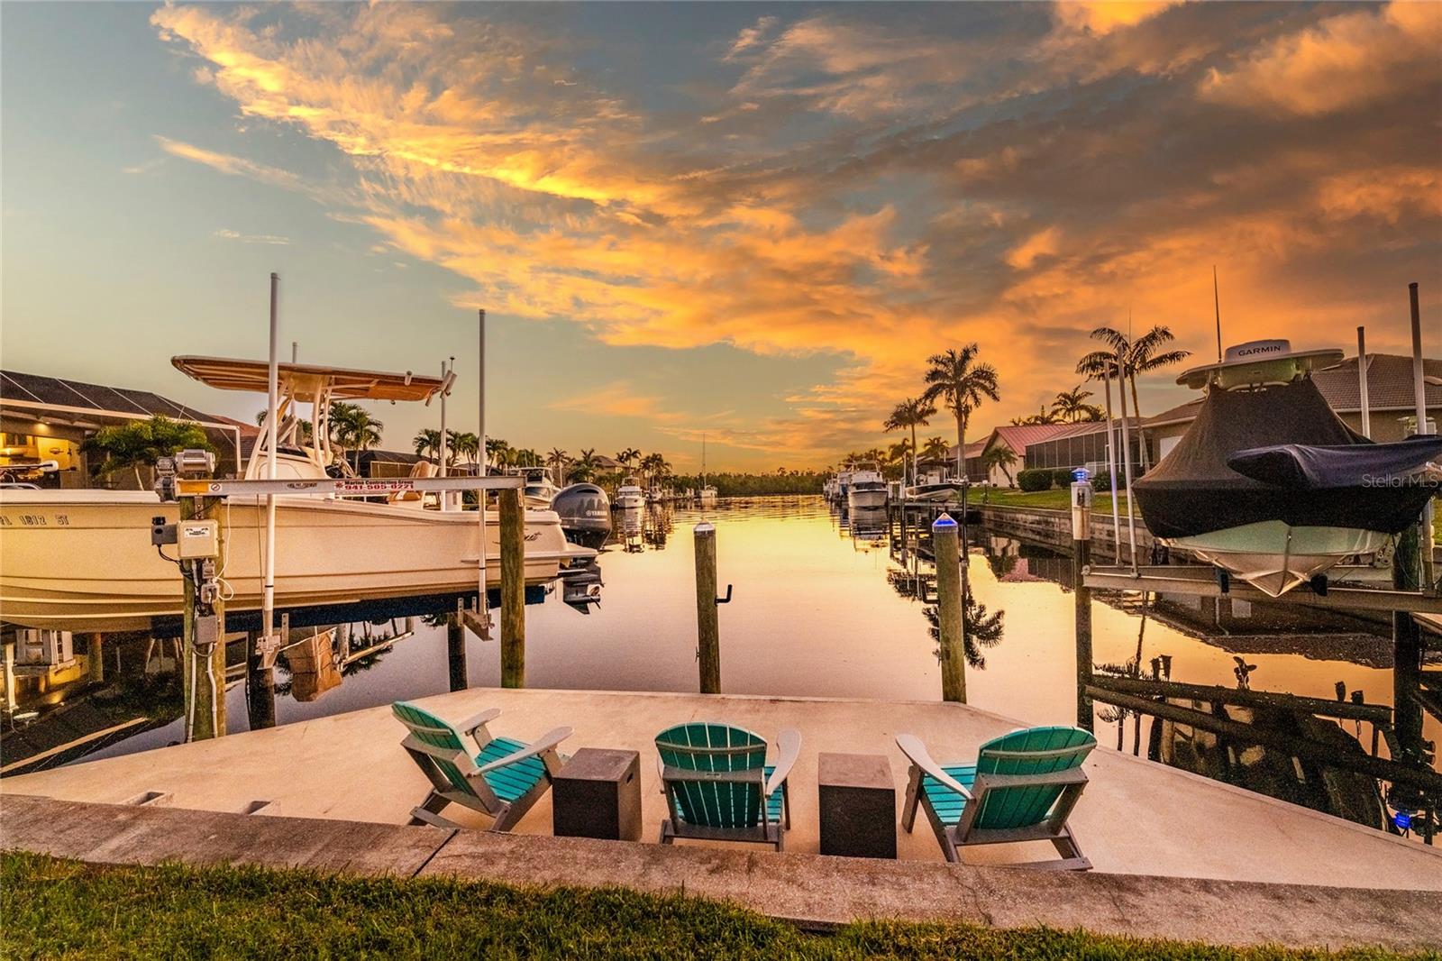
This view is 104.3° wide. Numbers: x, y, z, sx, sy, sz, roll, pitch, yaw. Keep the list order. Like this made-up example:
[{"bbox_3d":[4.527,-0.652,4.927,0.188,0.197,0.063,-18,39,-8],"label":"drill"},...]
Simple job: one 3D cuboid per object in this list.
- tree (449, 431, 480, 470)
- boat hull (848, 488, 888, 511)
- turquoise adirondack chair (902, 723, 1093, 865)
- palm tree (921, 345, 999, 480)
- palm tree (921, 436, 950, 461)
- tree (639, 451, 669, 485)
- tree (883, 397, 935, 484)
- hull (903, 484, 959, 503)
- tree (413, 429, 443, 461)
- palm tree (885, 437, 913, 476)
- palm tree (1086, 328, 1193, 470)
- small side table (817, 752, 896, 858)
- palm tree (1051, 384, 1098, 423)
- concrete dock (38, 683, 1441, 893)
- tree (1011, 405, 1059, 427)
[{"bbox_3d":[-19.746,-0.864,43.000,2.500,5.873,2.500,-1,-1,0],"label":"tree"},{"bbox_3d":[15.875,1.960,61.000,3.900,2.200,11.000,-1,-1,8],"label":"boat hull"},{"bbox_3d":[1.501,1.564,2.998,0.845,0.887,0.908,-1,-1,-4],"label":"turquoise adirondack chair"},{"bbox_3d":[23.488,-6.241,55.000,7.100,14.250,7.100,-1,-1,0],"label":"palm tree"},{"bbox_3d":[28.804,-2.166,74.963,4.000,7.419,4.000,-1,-1,0],"label":"palm tree"},{"bbox_3d":[-11.756,-1.406,100.000,5.000,7.632,5.000,-1,-1,0],"label":"tree"},{"bbox_3d":[23.238,-4.250,67.941,6.000,11.717,6.000,-1,-1,0],"label":"tree"},{"bbox_3d":[12.589,0.760,33.500,2.300,1.200,5.500,-1,-1,5],"label":"hull"},{"bbox_3d":[-22.346,-0.749,42.968,2.500,6.450,2.500,-1,-1,0],"label":"tree"},{"bbox_3d":[26.217,-2.292,81.960,4.000,7.936,4.000,-1,-1,0],"label":"palm tree"},{"bbox_3d":[21.360,-3.582,29.000,5.000,8.678,5.000,-1,-1,0],"label":"palm tree"},{"bbox_3d":[0.724,1.789,2.996,0.371,0.477,0.351,-1,-1,10],"label":"small side table"},{"bbox_3d":[42.842,-5.463,68.000,5.000,12.292,5.000,-1,-1,0],"label":"palm tree"},{"bbox_3d":[-0.661,2.207,4.020,11.289,0.200,3.117,-1,-1,8],"label":"concrete dock"},{"bbox_3d":[36.437,-3.747,64.950,5.200,10.004,5.200,-1,-1,0],"label":"tree"}]

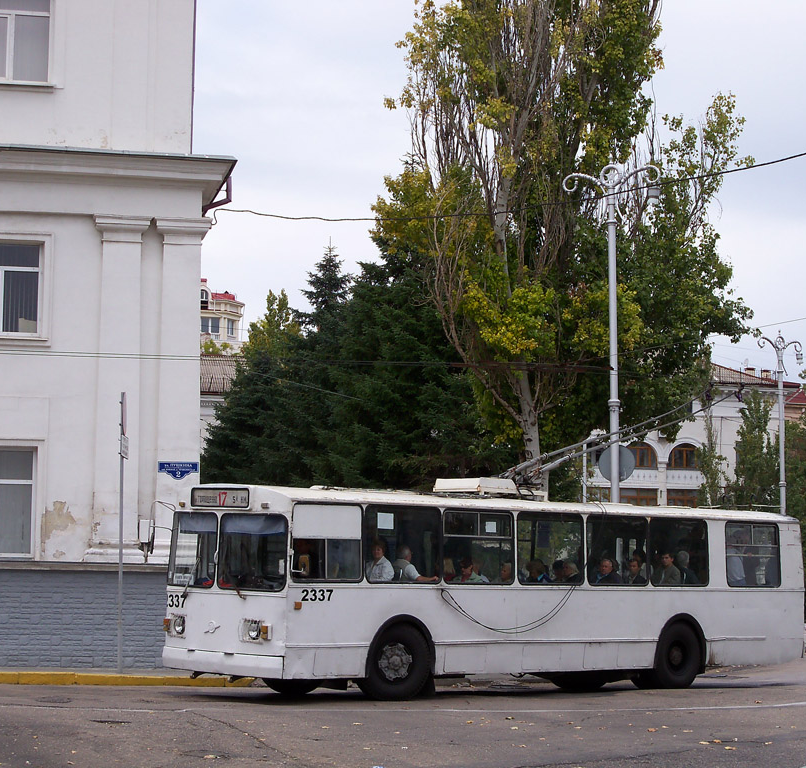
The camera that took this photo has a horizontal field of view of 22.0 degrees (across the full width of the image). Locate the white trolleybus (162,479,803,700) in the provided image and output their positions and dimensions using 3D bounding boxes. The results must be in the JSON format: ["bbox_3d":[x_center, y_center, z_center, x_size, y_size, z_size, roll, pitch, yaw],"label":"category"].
[{"bbox_3d":[1.740,3.099,31.724,11.780,3.140,2.500,6,-8,-43],"label":"white trolleybus"}]

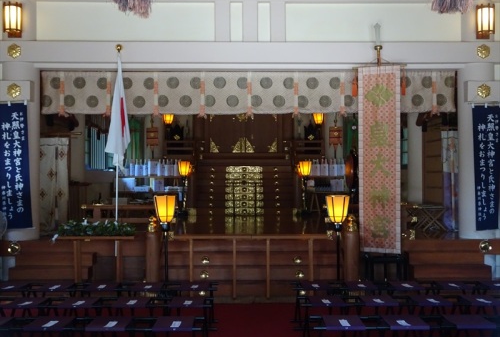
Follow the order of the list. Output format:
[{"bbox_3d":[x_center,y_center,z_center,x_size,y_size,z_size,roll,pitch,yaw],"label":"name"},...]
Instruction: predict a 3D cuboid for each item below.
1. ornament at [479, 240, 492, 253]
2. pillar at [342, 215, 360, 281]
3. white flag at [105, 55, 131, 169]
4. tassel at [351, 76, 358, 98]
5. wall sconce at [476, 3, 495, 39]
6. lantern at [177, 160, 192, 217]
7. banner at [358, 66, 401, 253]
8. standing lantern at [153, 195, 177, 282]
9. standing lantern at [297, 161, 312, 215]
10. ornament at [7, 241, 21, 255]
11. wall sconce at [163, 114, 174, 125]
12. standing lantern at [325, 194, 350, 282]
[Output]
[{"bbox_3d":[3.360,1.110,9.050,0.175,0.175,0.090,0,-1,-1],"label":"ornament"},{"bbox_3d":[1.312,1.113,8.180,0.195,1.025,0.195,0,0,-1],"label":"pillar"},{"bbox_3d":[-1.690,-0.714,8.100,0.320,1.450,0.180,0,-1,-1],"label":"white flag"},{"bbox_3d":[1.348,-1.048,8.149,0.072,0.267,0.072,0,0,-1],"label":"tassel"},{"bbox_3d":[3.316,-2.075,8.959,0.251,0.456,0.205,0,0,-1],"label":"wall sconce"},{"bbox_3d":[-1.418,0.450,13.735,0.277,1.220,0.277,0,0,-1],"label":"lantern"},{"bbox_3d":[1.647,-0.114,8.050,0.540,2.370,0.050,0,-1,16],"label":"banner"},{"bbox_3d":[-1.064,0.976,8.000,0.290,1.290,0.290,0,-1,-1],"label":"standing lantern"},{"bbox_3d":[1.330,0.471,15.200,0.285,1.270,0.285,0,-1,-1],"label":"standing lantern"},{"bbox_3d":[-3.301,1.123,8.897,0.174,0.174,0.082,0,0,-1],"label":"ornament"},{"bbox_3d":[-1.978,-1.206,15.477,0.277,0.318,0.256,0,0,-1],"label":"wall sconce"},{"bbox_3d":[1.108,0.975,8.050,0.290,1.290,0.290,0,-1,-1],"label":"standing lantern"}]

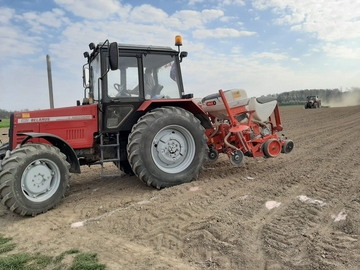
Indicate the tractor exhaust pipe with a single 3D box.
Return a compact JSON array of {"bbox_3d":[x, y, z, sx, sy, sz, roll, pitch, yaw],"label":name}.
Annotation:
[{"bbox_3d":[-2.412,-0.997,5.068,0.070,1.020,0.070,-6,7,-28],"label":"tractor exhaust pipe"}]

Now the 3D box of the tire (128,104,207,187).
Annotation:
[{"bbox_3d":[-0.200,0.253,5.369,1.630,1.620,0.460,-6,7,-28],"label":"tire"}]

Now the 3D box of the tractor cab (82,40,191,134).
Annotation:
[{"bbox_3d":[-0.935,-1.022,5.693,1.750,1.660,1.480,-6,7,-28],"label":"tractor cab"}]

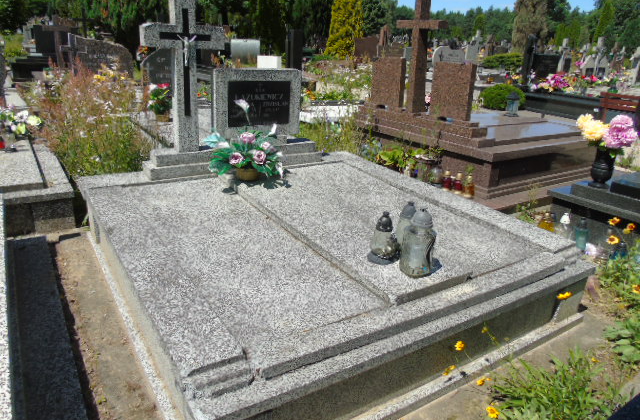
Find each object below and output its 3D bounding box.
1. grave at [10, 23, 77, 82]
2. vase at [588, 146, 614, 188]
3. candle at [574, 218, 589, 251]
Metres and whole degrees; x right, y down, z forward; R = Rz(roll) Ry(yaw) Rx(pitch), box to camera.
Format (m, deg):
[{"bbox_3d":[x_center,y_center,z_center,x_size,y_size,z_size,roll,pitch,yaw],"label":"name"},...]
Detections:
[{"bbox_3d":[-5.984,-3.483,10.195,1.350,1.060,1.900,-7,23,-25],"label":"grave"},{"bbox_3d":[2.185,-0.330,3.590,0.170,0.320,0.170,-10,24,-31],"label":"vase"},{"bbox_3d":[1.884,0.172,3.313,0.088,0.237,0.088,-10,24,-31],"label":"candle"}]

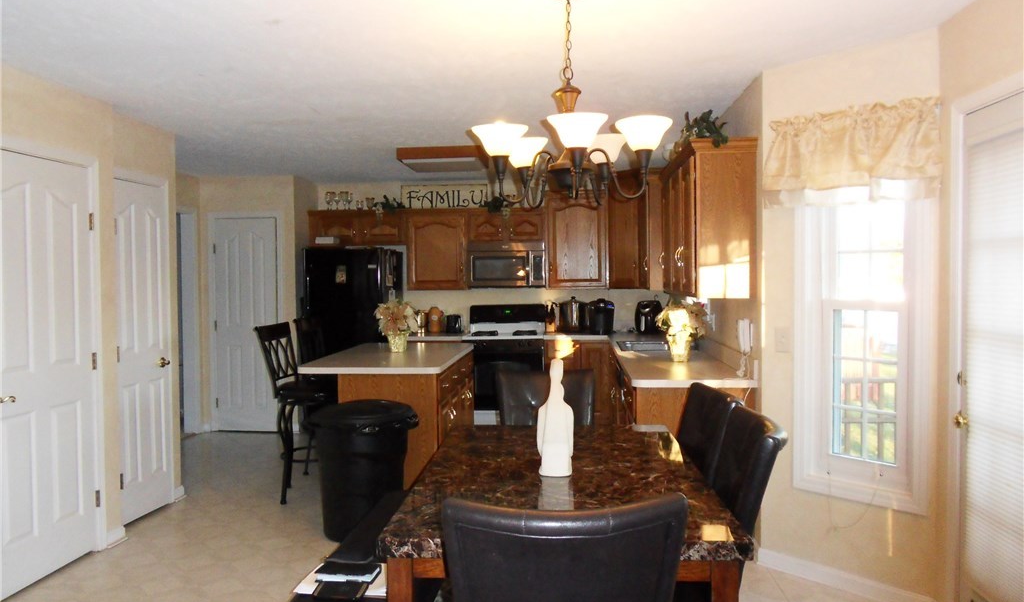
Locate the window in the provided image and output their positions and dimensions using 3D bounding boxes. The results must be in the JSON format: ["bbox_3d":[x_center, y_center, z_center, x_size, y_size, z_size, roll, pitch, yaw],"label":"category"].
[{"bbox_3d":[1.557,0.076,3.169,0.120,1.630,0.600,-2,2,-40],"label":"window"}]

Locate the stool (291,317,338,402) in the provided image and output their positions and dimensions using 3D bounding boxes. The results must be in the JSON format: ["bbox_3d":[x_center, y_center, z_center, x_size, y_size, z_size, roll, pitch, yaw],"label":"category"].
[{"bbox_3d":[-1.328,0.711,5.469,0.550,1.130,0.470,0,2,5],"label":"stool"}]

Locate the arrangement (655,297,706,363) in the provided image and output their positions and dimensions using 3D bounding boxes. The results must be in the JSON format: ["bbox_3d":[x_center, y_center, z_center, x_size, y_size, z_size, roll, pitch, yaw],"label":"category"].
[{"bbox_3d":[1.081,0.186,4.530,0.310,0.400,0.300,0,2,5],"label":"arrangement"}]

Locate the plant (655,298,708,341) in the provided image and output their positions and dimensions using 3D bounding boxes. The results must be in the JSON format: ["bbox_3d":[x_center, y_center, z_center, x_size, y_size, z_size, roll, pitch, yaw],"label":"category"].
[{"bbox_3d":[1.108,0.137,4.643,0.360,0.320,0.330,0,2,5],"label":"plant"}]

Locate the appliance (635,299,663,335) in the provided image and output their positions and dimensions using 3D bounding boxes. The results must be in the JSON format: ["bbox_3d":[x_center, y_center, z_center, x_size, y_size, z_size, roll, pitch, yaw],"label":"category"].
[{"bbox_3d":[1.295,0.155,6.711,0.250,0.310,0.295,1,2,31],"label":"appliance"}]

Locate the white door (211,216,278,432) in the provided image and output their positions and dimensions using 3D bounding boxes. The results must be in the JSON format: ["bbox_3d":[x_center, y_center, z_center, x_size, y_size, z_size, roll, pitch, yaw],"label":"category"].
[{"bbox_3d":[-2.534,0.238,6.805,0.625,2.040,0.050,0,2,5],"label":"white door"}]

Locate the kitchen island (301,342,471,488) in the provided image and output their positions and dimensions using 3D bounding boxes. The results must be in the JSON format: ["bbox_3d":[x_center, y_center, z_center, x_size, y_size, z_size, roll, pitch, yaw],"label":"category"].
[{"bbox_3d":[-0.821,0.849,5.166,0.925,0.915,1.430,0,2,5],"label":"kitchen island"}]

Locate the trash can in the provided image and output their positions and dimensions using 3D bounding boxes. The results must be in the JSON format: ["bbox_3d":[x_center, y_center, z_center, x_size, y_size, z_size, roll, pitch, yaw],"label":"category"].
[{"bbox_3d":[-0.849,0.955,4.044,0.610,0.730,0.590,0,2,0],"label":"trash can"}]

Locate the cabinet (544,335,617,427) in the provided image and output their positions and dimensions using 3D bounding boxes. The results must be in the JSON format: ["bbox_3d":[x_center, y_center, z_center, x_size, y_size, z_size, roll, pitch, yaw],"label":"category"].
[{"bbox_3d":[0.661,0.782,6.873,0.645,0.890,0.600,0,2,5],"label":"cabinet"}]

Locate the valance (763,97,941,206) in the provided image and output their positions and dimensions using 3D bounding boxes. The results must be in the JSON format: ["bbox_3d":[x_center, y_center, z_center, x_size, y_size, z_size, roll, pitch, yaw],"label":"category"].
[{"bbox_3d":[1.474,-0.636,3.152,0.110,0.410,0.750,-2,2,-40],"label":"valance"}]

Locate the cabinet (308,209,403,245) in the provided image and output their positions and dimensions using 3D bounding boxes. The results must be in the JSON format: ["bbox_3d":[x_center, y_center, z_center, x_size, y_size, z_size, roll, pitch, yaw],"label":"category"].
[{"bbox_3d":[-1.580,-0.736,7.363,0.950,0.370,0.340,0,2,5],"label":"cabinet"}]

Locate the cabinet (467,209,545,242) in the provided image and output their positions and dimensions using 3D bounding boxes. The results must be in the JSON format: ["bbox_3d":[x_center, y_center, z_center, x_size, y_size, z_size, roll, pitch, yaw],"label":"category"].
[{"bbox_3d":[-0.042,-0.754,7.224,0.767,0.340,0.340,0,2,5],"label":"cabinet"}]

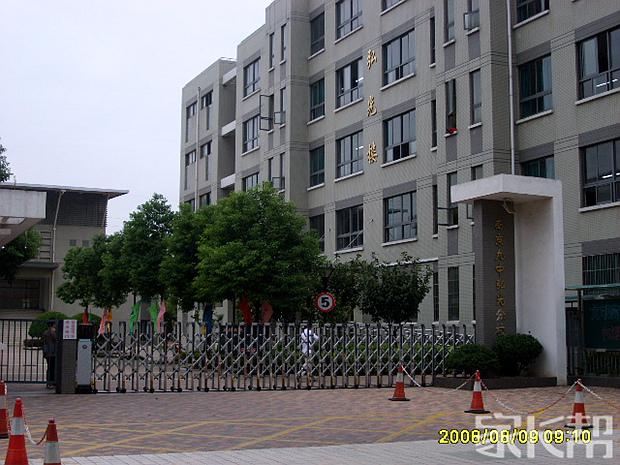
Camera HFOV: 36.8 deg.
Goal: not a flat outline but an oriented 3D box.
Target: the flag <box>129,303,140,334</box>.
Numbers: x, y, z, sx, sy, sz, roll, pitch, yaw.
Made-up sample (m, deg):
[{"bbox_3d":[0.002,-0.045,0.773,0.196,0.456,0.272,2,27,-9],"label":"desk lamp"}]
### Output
[{"bbox_3d":[-8.102,3.924,43.000,0.580,1.400,0.300,3,-7,-26],"label":"flag"}]

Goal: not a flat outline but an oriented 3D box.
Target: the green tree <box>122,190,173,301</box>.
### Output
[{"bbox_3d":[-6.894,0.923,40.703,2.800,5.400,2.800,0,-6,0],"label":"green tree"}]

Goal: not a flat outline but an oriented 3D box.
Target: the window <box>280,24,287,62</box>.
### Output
[{"bbox_3d":[-1.406,-10.546,52.006,0.140,2.187,0.684,3,-7,-26],"label":"window"}]

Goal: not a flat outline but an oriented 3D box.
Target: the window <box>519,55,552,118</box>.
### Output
[{"bbox_3d":[8.105,-5.157,33.205,0.150,2.030,1.800,3,-7,-25],"label":"window"}]

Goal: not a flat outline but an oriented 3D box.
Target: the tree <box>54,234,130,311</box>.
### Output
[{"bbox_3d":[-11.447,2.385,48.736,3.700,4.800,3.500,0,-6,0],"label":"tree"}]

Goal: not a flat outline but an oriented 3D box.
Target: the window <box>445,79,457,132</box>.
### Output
[{"bbox_3d":[5.509,-4.833,36.050,0.150,2.080,0.750,3,-7,-26],"label":"window"}]

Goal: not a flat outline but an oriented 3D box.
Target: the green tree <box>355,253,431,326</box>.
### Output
[{"bbox_3d":[2.951,2.725,32.699,2.747,4.060,2.692,0,-6,0],"label":"green tree"}]

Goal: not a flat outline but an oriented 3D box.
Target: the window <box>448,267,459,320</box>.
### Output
[{"bbox_3d":[5.598,2.384,35.937,0.140,2.058,0.714,3,-7,-26],"label":"window"}]

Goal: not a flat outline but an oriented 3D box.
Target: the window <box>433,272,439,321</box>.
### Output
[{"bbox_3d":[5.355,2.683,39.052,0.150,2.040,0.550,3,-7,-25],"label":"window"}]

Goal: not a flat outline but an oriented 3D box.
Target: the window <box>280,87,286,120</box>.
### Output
[{"bbox_3d":[-1.387,-6.840,50.925,0.150,2.070,0.700,3,-7,-25],"label":"window"}]

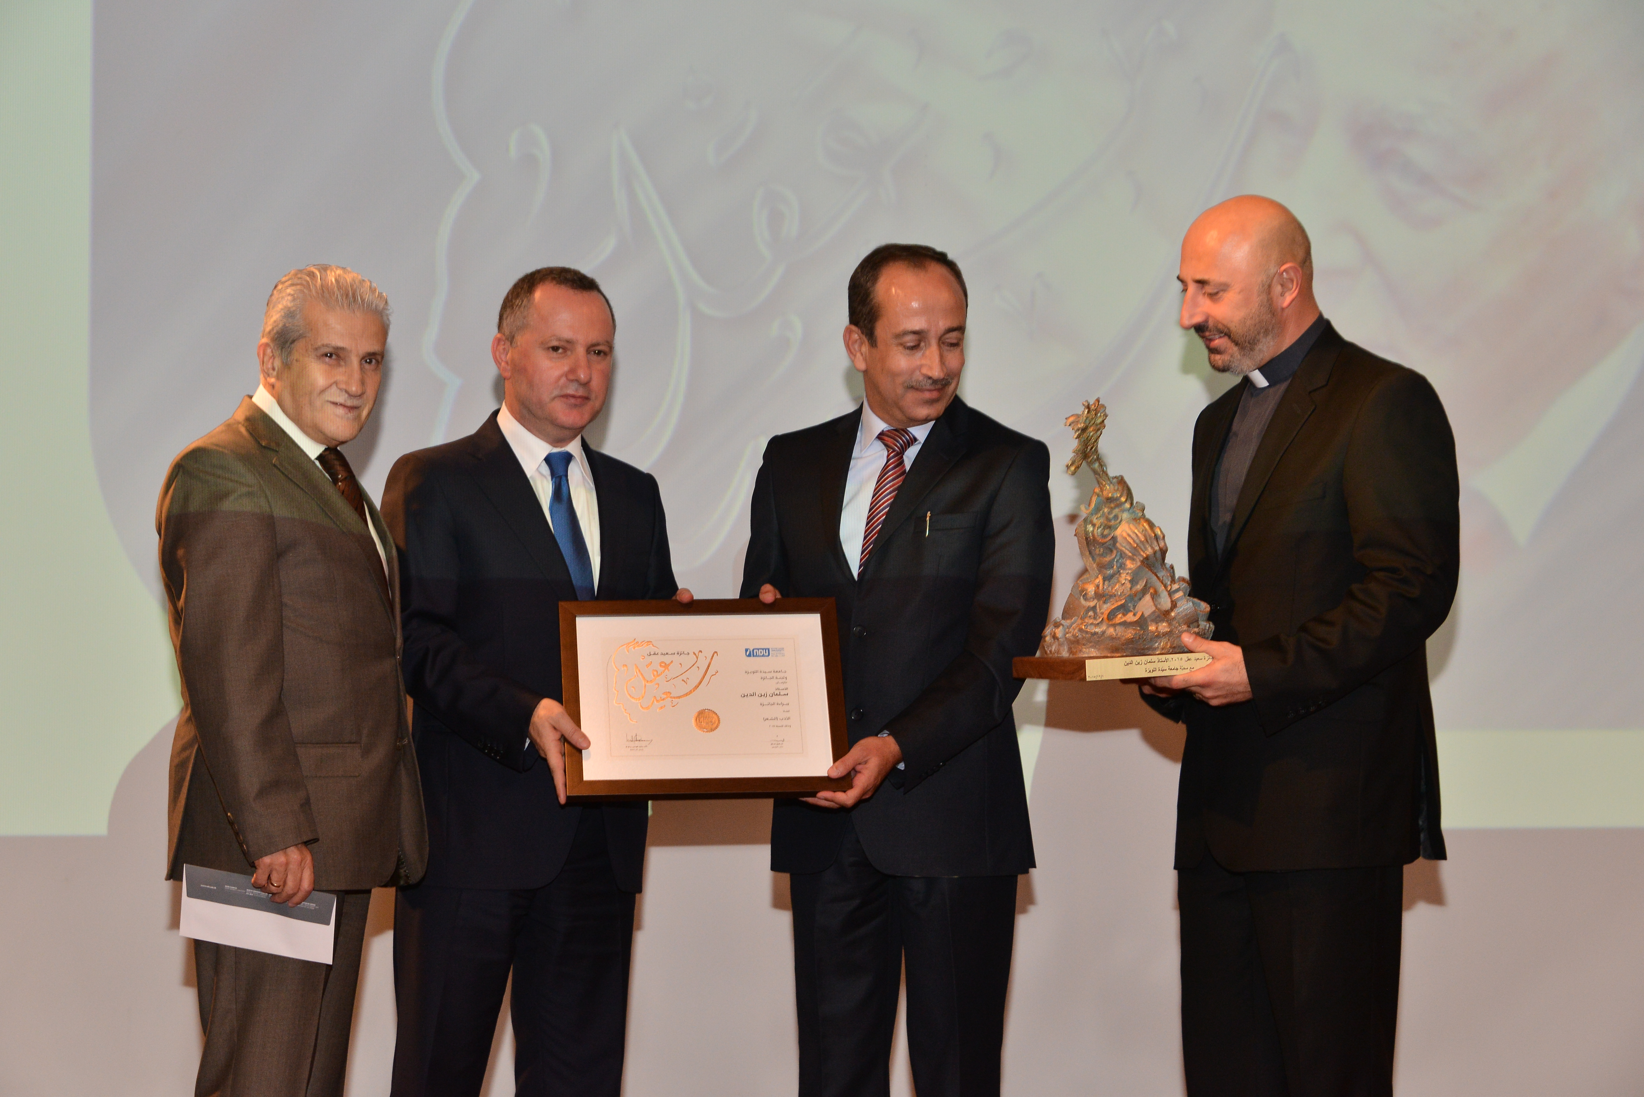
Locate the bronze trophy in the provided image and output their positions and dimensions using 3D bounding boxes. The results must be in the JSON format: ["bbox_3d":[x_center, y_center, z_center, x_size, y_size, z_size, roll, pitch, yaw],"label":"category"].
[{"bbox_3d":[0.418,-0.013,5.150,0.220,0.405,0.210,-2,0,-28],"label":"bronze trophy"}]

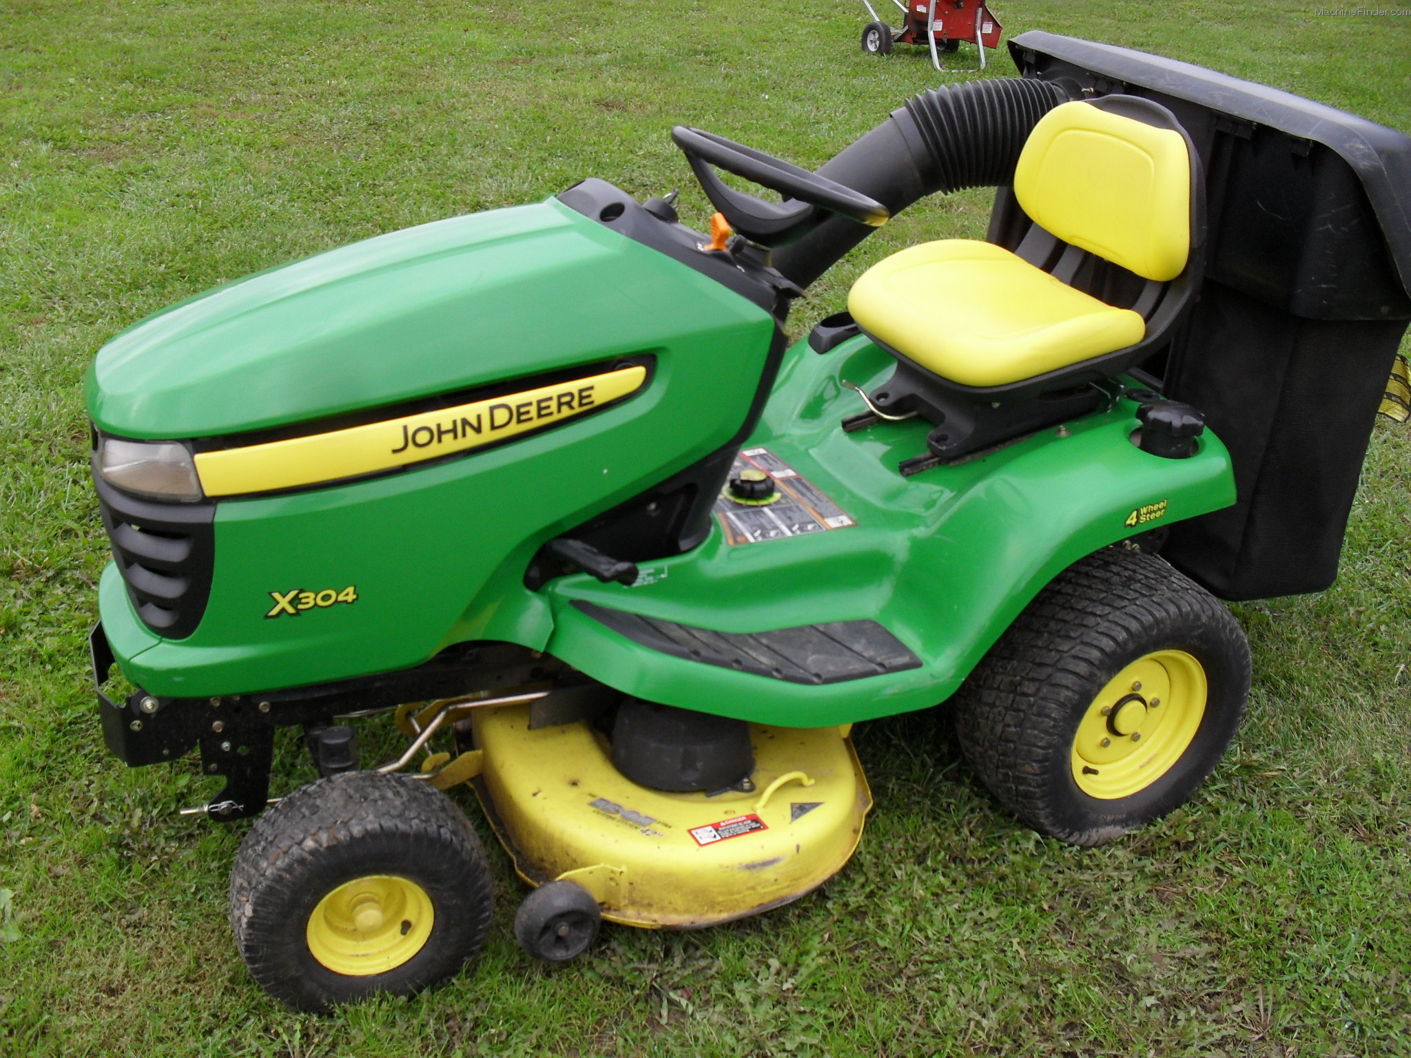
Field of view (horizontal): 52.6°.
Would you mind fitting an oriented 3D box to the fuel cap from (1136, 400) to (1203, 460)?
[{"bbox_3d":[0.755,-0.160,2.319,0.110,0.060,0.110,1,28,0],"label":"fuel cap"}]

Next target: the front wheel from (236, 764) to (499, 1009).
[{"bbox_3d":[-0.495,0.533,2.077,0.370,0.370,0.156,-9,29,-18],"label":"front wheel"}]

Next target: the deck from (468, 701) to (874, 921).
[{"bbox_3d":[-0.159,0.286,2.601,0.640,0.210,1.100,-11,30,-21],"label":"deck"}]

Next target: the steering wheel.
[{"bbox_3d":[0.106,-0.517,2.235,0.364,0.105,0.364,20,17,-6],"label":"steering wheel"}]

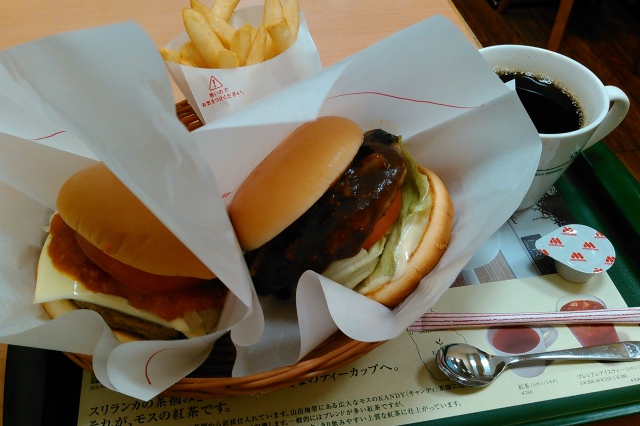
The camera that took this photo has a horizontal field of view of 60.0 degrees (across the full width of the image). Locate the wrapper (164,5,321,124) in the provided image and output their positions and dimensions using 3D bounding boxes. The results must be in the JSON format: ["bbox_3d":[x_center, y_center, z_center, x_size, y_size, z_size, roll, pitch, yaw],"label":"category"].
[{"bbox_3d":[-0.046,-0.079,0.363,0.097,0.080,0.050,-23,54,-20],"label":"wrapper"}]

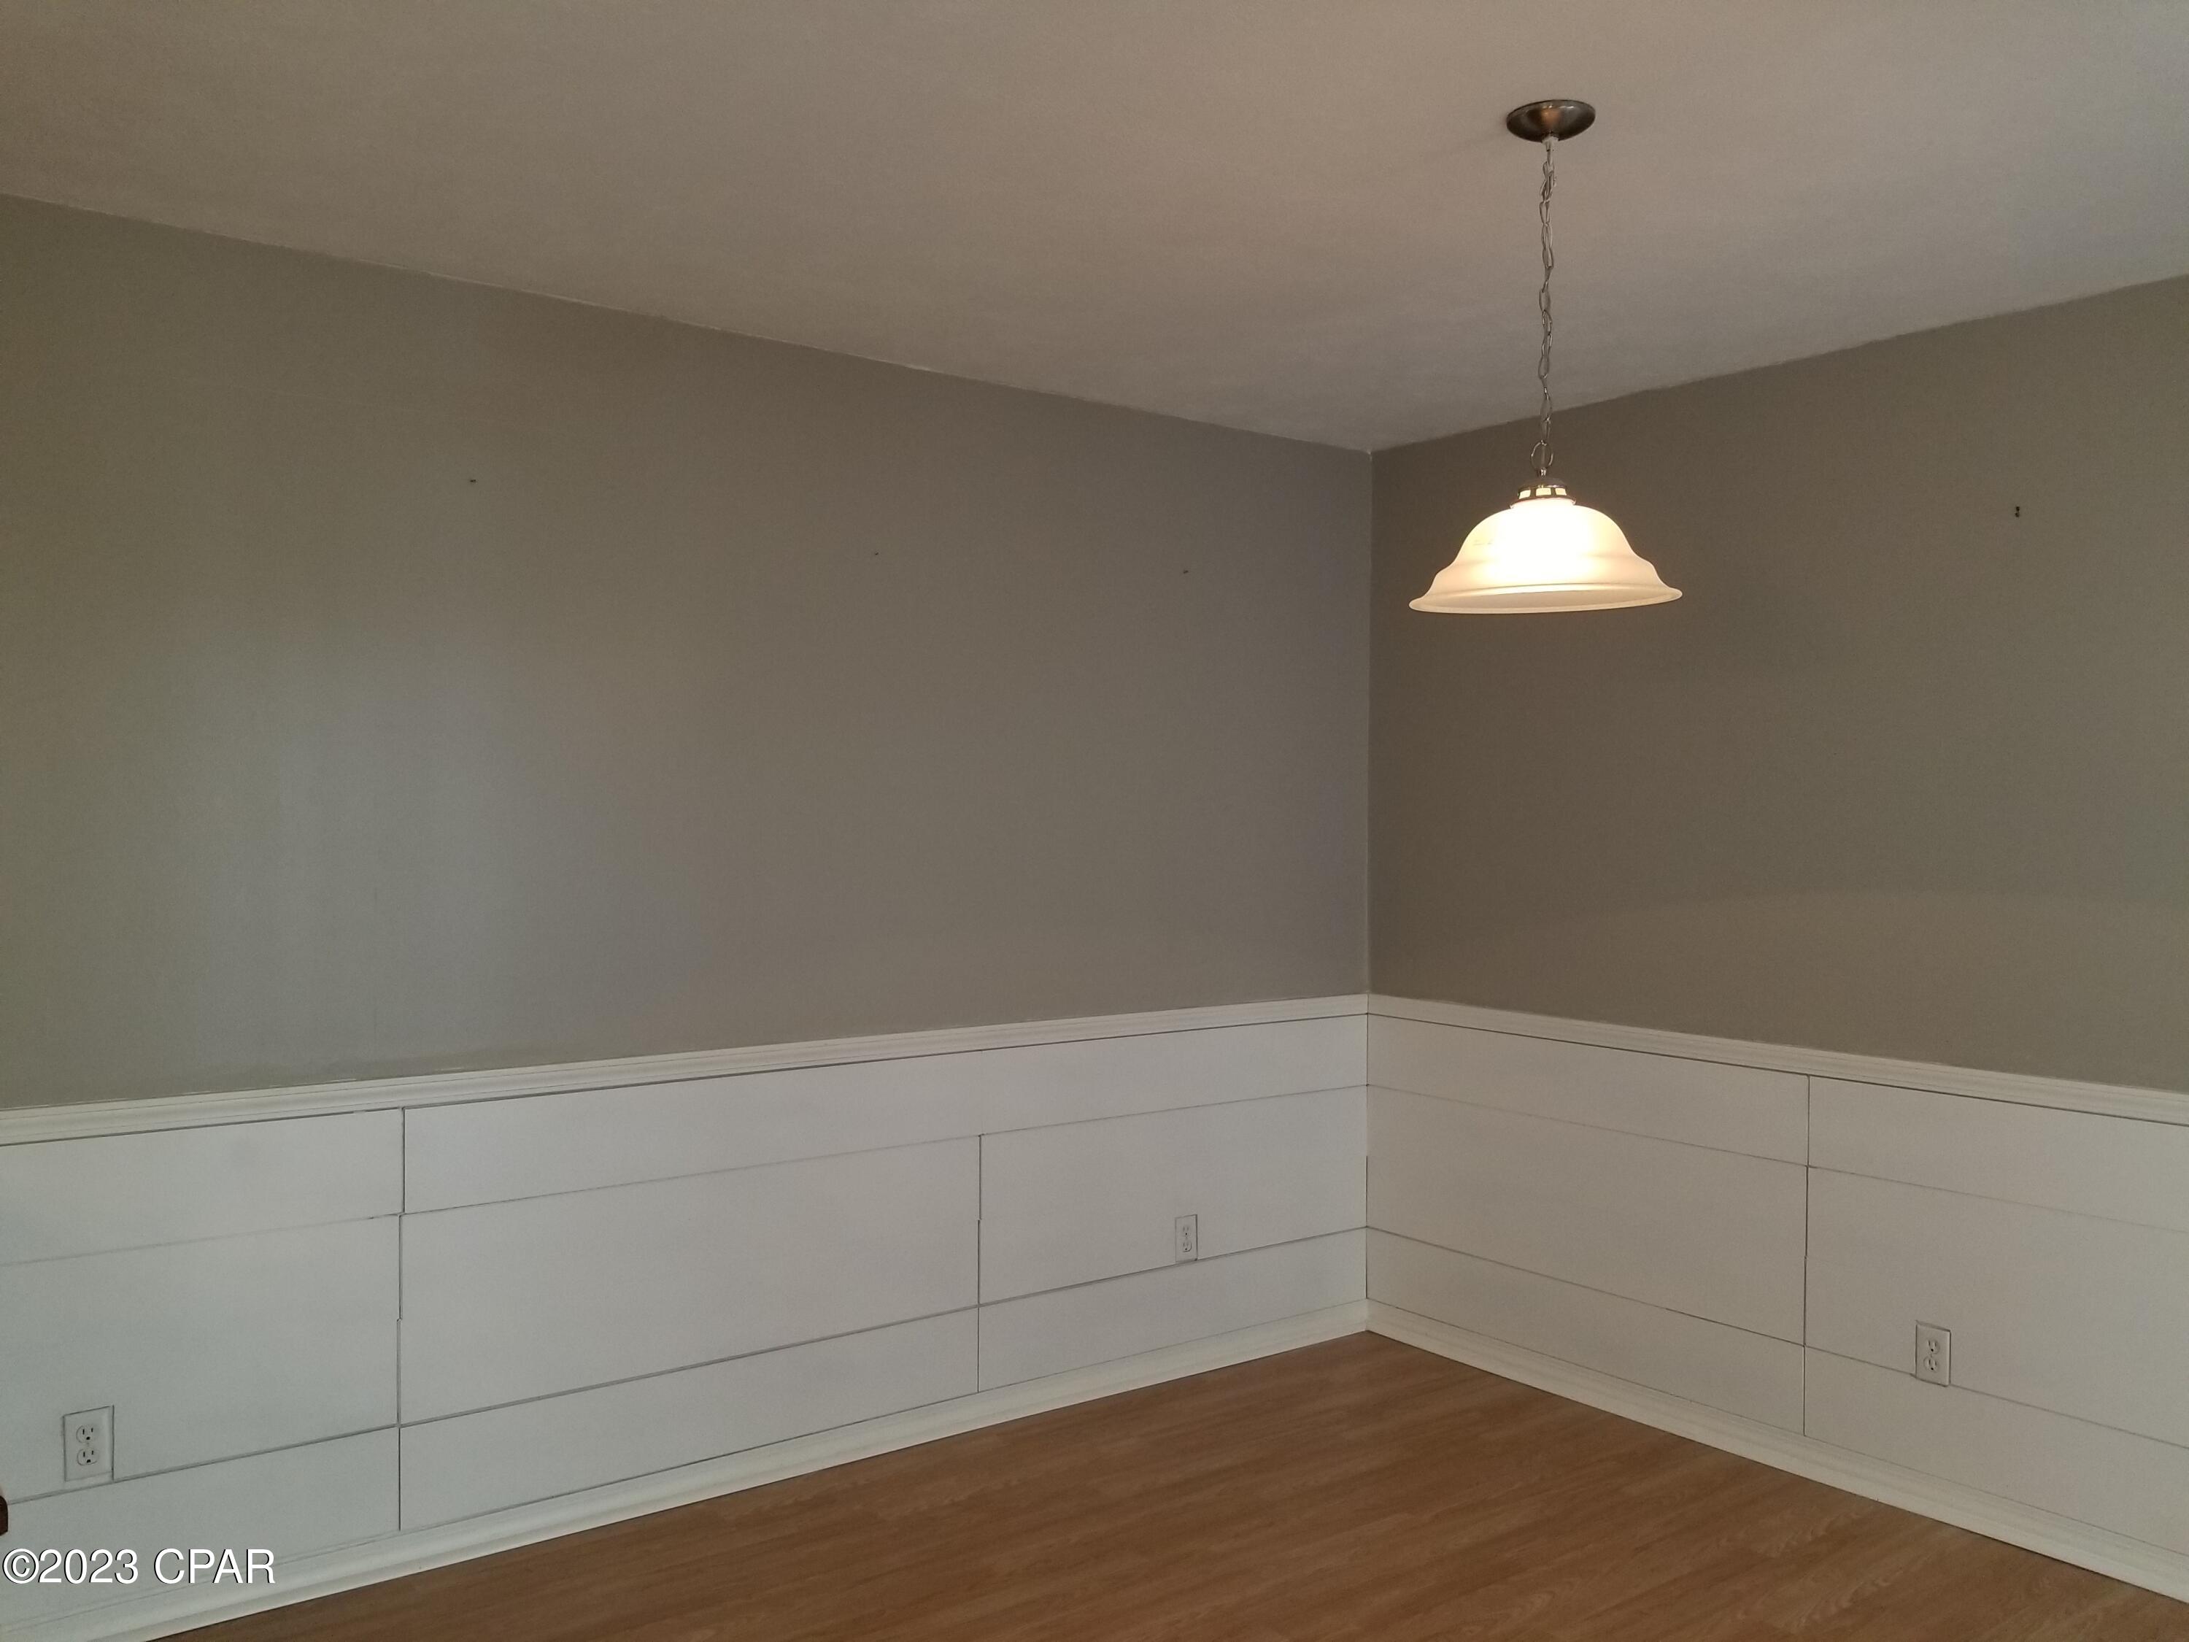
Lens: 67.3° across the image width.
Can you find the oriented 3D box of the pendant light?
[{"bbox_3d":[0.655,-0.668,2.373,0.380,0.695,0.380,0,0,0],"label":"pendant light"}]

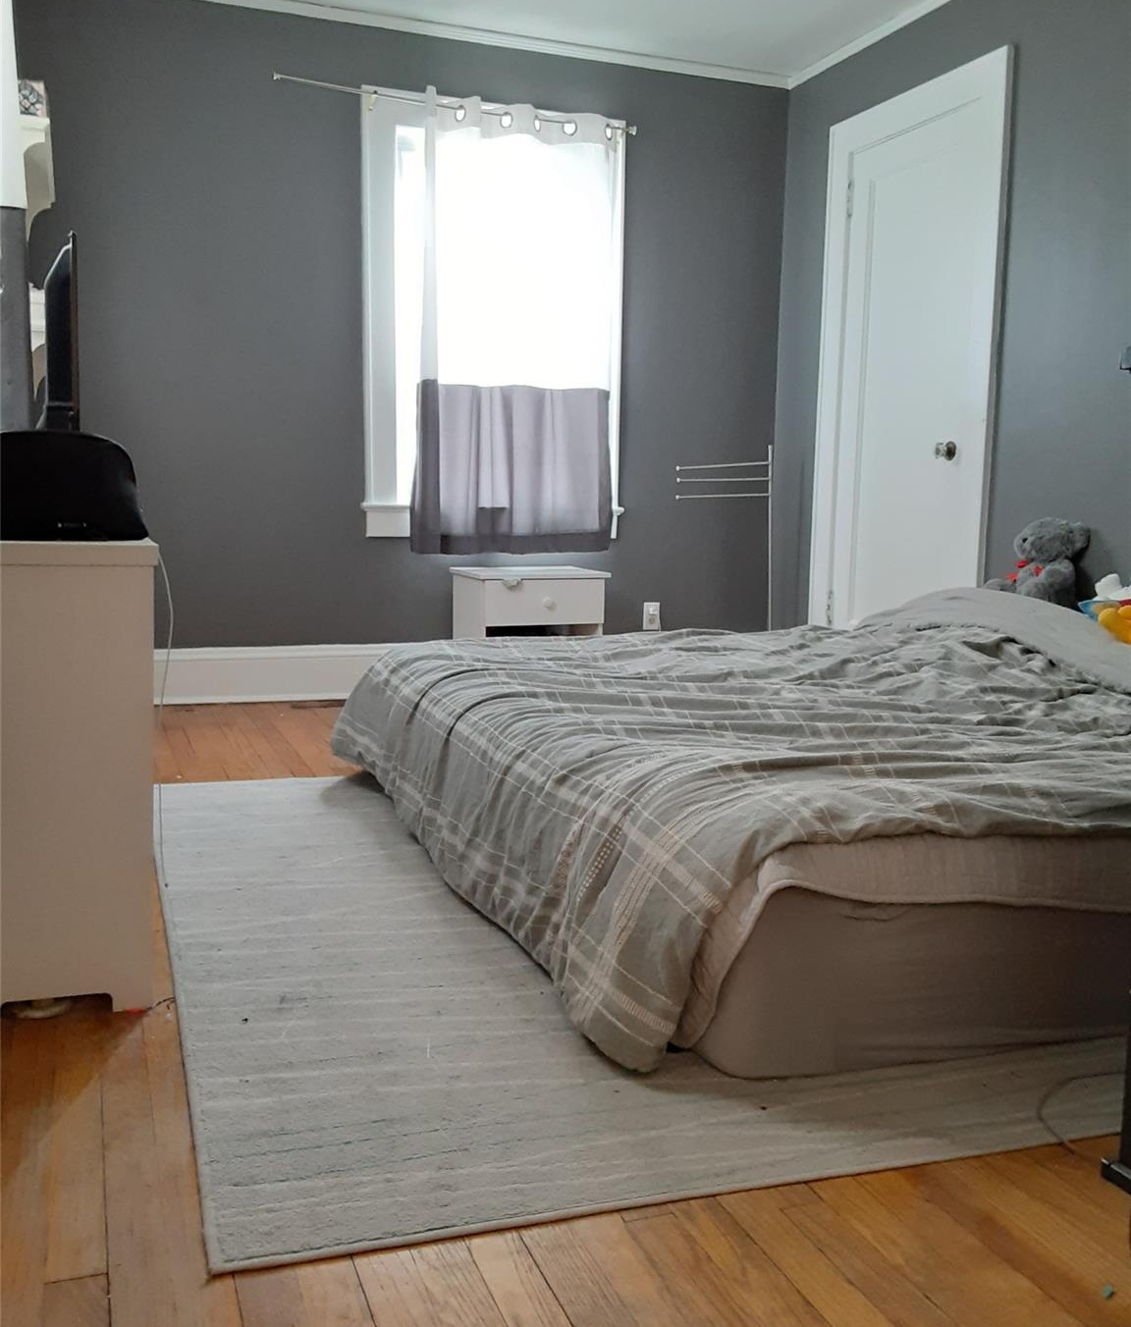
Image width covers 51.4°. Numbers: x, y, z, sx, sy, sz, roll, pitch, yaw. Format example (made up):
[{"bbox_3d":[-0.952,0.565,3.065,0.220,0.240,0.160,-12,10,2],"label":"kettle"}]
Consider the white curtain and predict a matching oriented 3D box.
[{"bbox_3d":[-0.181,-1.244,4.436,0.800,1.665,0.100,-1,8,-19],"label":"white curtain"}]

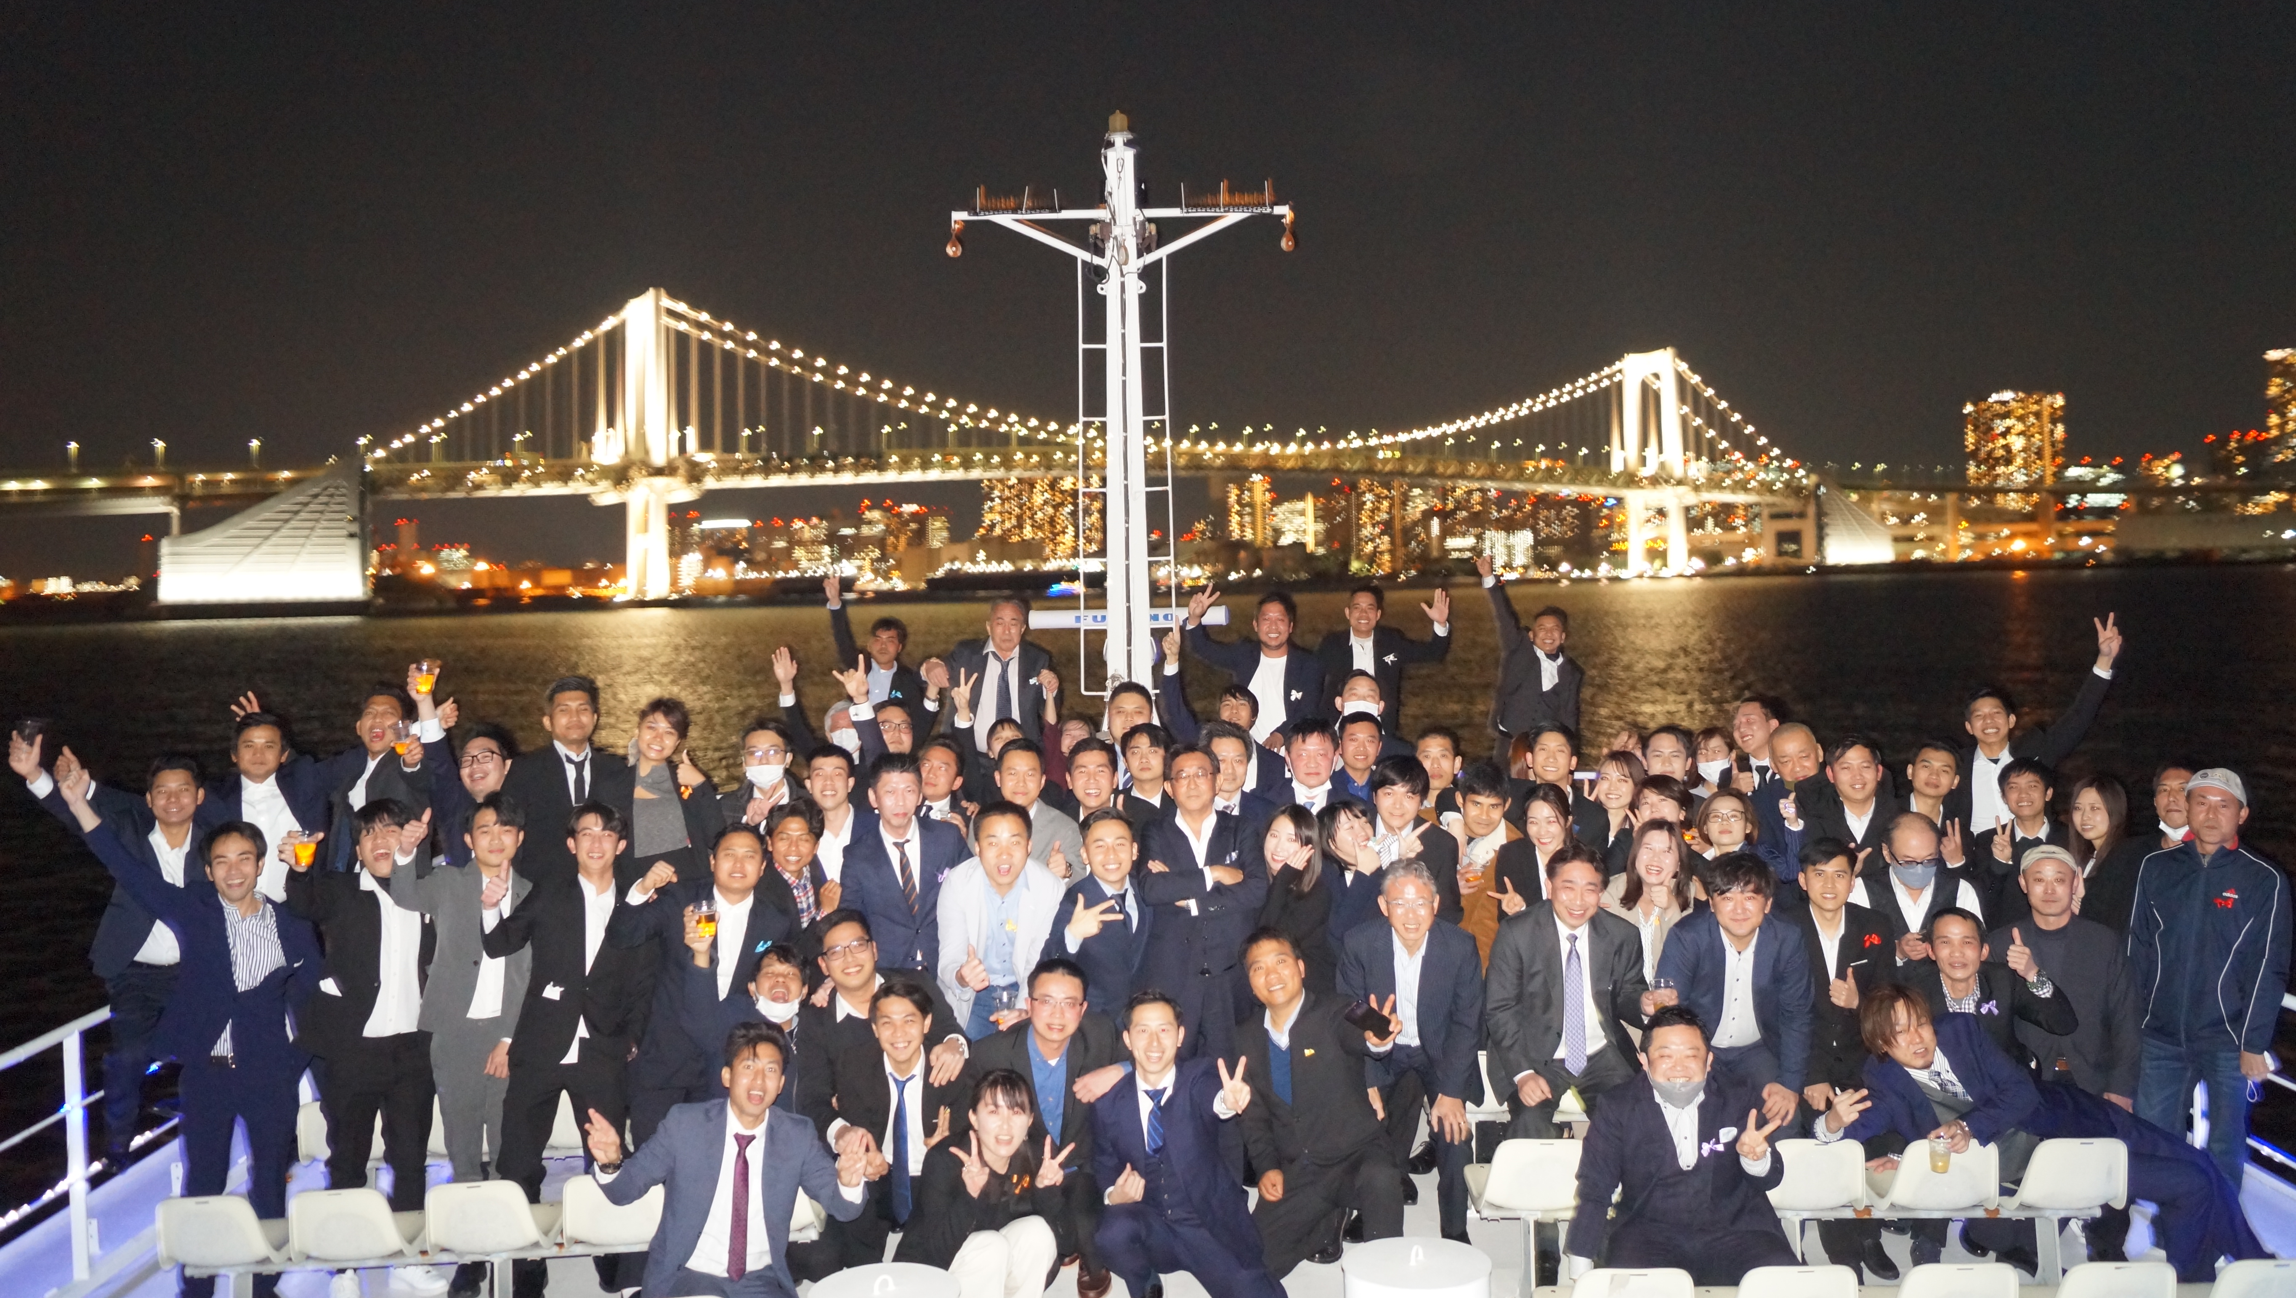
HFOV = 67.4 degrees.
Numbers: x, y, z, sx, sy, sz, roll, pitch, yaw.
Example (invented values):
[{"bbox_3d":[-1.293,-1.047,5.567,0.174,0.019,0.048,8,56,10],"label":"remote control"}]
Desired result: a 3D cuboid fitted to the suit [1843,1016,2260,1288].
[{"bbox_3d":[3.048,1.741,5.750,1.430,0.550,0.480,29,1,-6],"label":"suit"}]

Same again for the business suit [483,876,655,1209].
[{"bbox_3d":[-1.990,1.477,5.920,0.600,1.400,0.400,-2,3,-21],"label":"business suit"}]

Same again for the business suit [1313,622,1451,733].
[{"bbox_3d":[1.165,0.199,8.700,0.680,0.660,0.360,-1,2,6],"label":"business suit"}]

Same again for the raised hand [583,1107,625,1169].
[{"bbox_3d":[-1.560,1.400,4.930,0.115,0.175,0.090,-2,3,-17],"label":"raised hand"}]

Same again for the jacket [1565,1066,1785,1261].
[{"bbox_3d":[1.540,1.523,5.050,0.640,0.630,0.420,0,2,14],"label":"jacket"}]

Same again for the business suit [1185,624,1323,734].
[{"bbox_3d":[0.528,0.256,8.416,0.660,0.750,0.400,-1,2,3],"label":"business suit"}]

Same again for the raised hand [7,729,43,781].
[{"bbox_3d":[-4.281,0.403,6.550,0.110,0.180,0.100,-21,6,-23],"label":"raised hand"}]

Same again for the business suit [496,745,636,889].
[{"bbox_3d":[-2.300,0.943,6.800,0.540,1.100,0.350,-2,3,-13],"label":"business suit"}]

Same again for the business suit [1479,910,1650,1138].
[{"bbox_3d":[1.454,1.504,6.000,0.570,1.180,0.620,-1,3,10],"label":"business suit"}]

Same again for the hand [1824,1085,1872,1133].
[{"bbox_3d":[2.175,1.433,5.350,0.135,0.145,0.090,-1,3,11],"label":"hand"}]

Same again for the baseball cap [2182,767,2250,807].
[{"bbox_3d":[3.631,0.472,5.850,0.190,0.130,0.260,0,3,27],"label":"baseball cap"}]

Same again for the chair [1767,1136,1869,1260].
[{"bbox_3d":[2.126,1.866,5.630,0.420,0.650,0.450,-1,2,-2],"label":"chair"}]

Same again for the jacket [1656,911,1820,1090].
[{"bbox_3d":[2.038,1.244,5.970,0.560,0.660,0.460,0,3,13],"label":"jacket"}]

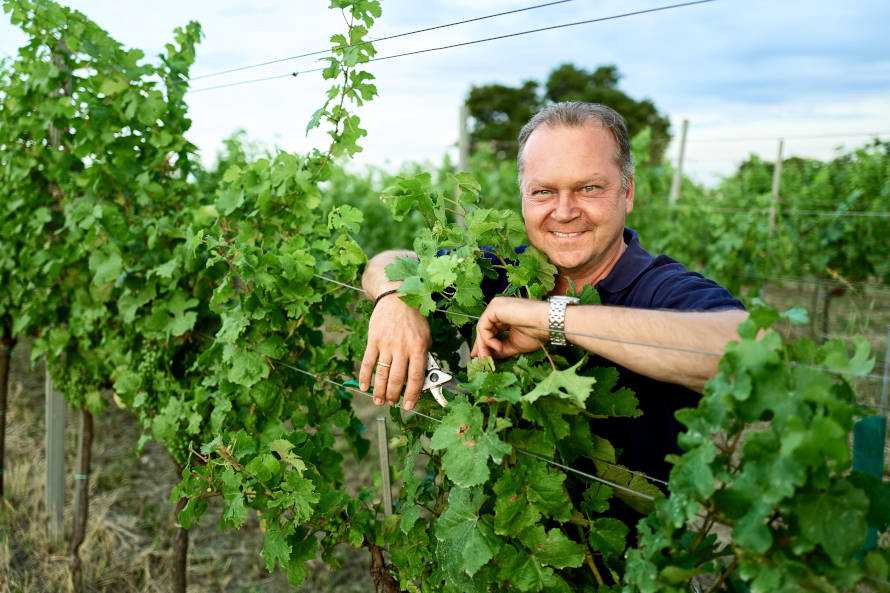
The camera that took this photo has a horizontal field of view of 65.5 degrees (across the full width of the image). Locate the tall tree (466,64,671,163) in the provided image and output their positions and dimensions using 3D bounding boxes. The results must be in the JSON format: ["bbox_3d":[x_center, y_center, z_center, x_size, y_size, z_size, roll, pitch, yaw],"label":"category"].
[{"bbox_3d":[4.885,-6.145,28.480,8.200,6.400,7.500,4,9,10],"label":"tall tree"}]

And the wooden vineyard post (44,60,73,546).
[{"bbox_3d":[-1.452,0.026,2.600,0.070,1.850,0.070,14,12,43],"label":"wooden vineyard post"}]

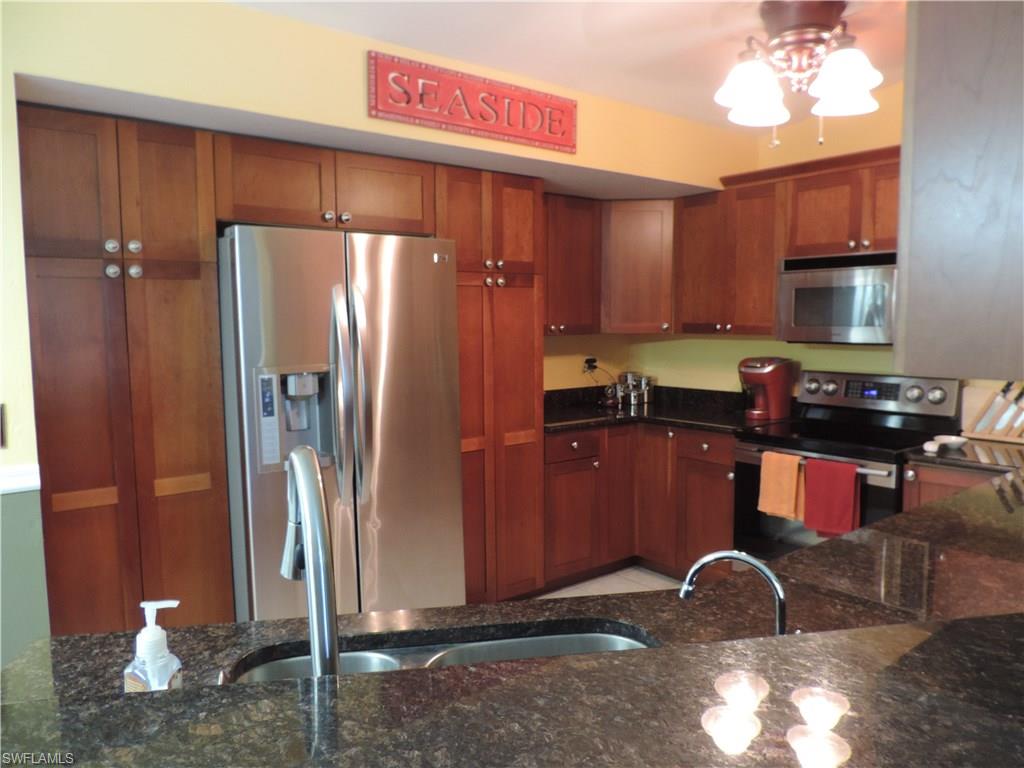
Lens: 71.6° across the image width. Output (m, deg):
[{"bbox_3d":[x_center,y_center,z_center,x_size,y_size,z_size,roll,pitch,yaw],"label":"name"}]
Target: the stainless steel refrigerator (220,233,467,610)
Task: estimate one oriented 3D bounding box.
[{"bbox_3d":[-0.794,0.294,3.080,0.907,1.785,0.800,-5,7,-38],"label":"stainless steel refrigerator"}]

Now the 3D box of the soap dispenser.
[{"bbox_3d":[-0.478,0.375,0.953,0.075,0.172,0.064,-1,5,-12],"label":"soap dispenser"}]

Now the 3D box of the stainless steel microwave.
[{"bbox_3d":[1.688,-0.402,3.363,0.375,0.406,0.748,-5,7,-38],"label":"stainless steel microwave"}]

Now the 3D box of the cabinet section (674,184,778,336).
[{"bbox_3d":[1.259,-0.662,3.933,0.325,0.764,0.659,-5,7,-38],"label":"cabinet section"}]

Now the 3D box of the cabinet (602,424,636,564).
[{"bbox_3d":[0.424,0.594,4.146,0.256,0.783,0.580,-4,6,-36],"label":"cabinet"}]

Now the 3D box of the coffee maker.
[{"bbox_3d":[1.355,0.029,3.753,0.270,0.330,0.205,-4,6,-36],"label":"coffee maker"}]

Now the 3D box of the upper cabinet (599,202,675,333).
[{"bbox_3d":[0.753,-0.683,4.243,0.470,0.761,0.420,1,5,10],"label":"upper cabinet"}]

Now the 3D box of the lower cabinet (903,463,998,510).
[{"bbox_3d":[1.899,0.704,2.837,0.580,0.783,0.420,-4,6,-36],"label":"lower cabinet"}]

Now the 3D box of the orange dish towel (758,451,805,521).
[{"bbox_3d":[1.214,0.454,3.210,0.058,0.285,0.203,-5,7,-38],"label":"orange dish towel"}]

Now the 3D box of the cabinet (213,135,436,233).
[{"bbox_3d":[-0.879,-0.795,3.077,0.914,0.306,0.590,-4,6,-36],"label":"cabinet"}]

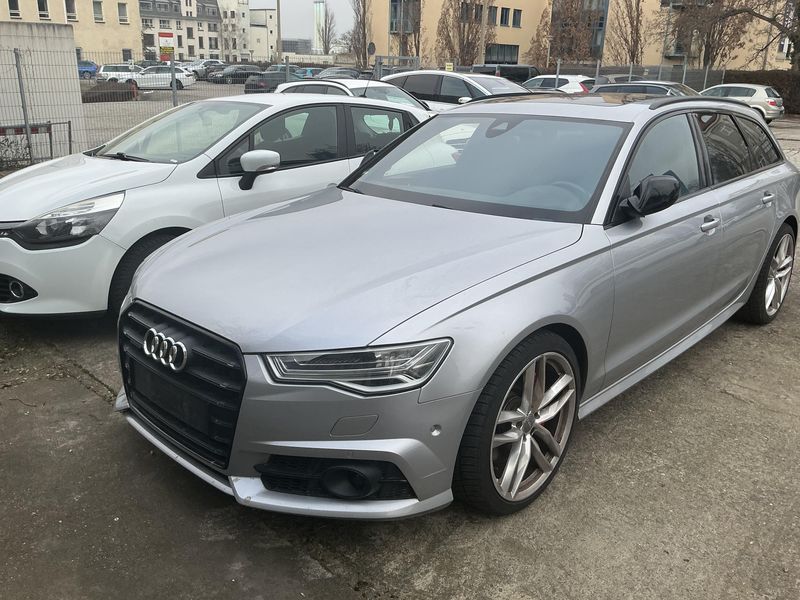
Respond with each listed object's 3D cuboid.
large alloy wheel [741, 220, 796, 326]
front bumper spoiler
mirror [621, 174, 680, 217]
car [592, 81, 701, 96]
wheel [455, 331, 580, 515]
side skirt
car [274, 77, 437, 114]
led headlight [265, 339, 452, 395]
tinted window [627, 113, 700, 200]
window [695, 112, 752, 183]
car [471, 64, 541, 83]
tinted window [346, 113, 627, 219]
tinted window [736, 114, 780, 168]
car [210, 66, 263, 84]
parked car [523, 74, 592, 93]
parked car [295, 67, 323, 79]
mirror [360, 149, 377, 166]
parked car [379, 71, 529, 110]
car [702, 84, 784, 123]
[{"bbox_3d":[2.445,-0.195,4.399,0.270,0.690,0.690,16,24,42],"label":"large alloy wheel"},{"bbox_3d":[-0.640,0.512,2.512,1.780,0.170,0.530,17,24,42],"label":"front bumper spoiler"},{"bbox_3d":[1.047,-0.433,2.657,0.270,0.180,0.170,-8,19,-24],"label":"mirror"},{"bbox_3d":[8.151,-6.107,20.404,4.650,1.470,1.820,18,24,41],"label":"car"},{"bbox_3d":[0.404,0.426,2.388,0.265,0.680,0.685,17,24,42],"label":"wheel"},{"bbox_3d":[1.410,0.229,3.318,0.100,0.120,2.020,17,24,42],"label":"side skirt"},{"bbox_3d":[-0.721,-3.307,12.025,1.800,1.500,4.350,-16,25,-42],"label":"car"},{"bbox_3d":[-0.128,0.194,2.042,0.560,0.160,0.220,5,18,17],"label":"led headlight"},{"bbox_3d":[1.181,-0.636,2.917,0.950,0.420,0.060,-17,-3,-43],"label":"tinted window"},{"bbox_3d":[1.841,-0.867,3.643,0.740,0.390,0.050,-17,-5,-43],"label":"window"},{"bbox_3d":[6.410,-12.446,37.200,1.900,1.950,4.950,18,24,41],"label":"car"},{"bbox_3d":[0.403,-0.739,3.250,1.460,0.110,0.820,16,54,42],"label":"tinted window"},{"bbox_3d":[2.276,-0.987,4.108,0.050,0.360,0.700,-26,-4,42],"label":"tinted window"},{"bbox_3d":[-12.817,-18.057,52.000,1.820,1.460,4.650,18,24,41],"label":"car"},{"bbox_3d":[6.663,-9.315,29.320,1.860,1.630,4.430,-16,24,-41],"label":"parked car"},{"bbox_3d":[-6.503,-15.917,46.500,1.750,1.470,4.200,18,24,41],"label":"parked car"},{"bbox_3d":[-0.239,-0.823,3.914,0.170,0.180,0.270,8,19,23],"label":"mirror"},{"bbox_3d":[1.367,-3.867,13.120,4.500,1.460,1.800,17,24,39],"label":"parked car"},{"bbox_3d":[12.870,-7.828,25.717,4.250,1.460,1.760,17,24,40],"label":"car"}]

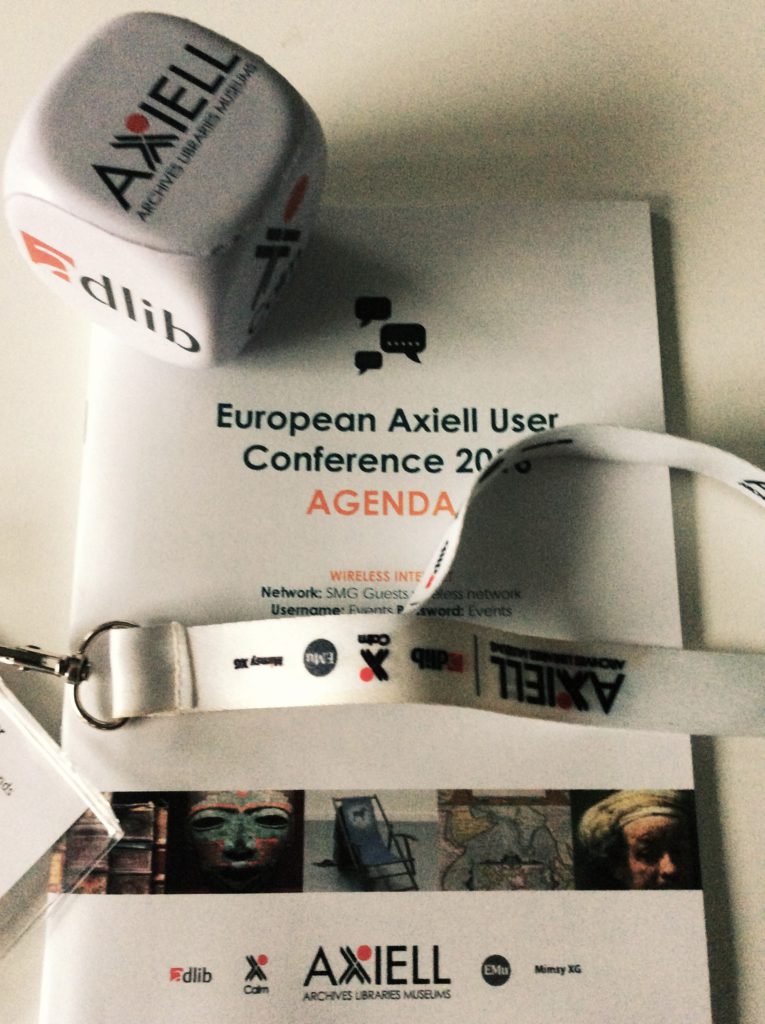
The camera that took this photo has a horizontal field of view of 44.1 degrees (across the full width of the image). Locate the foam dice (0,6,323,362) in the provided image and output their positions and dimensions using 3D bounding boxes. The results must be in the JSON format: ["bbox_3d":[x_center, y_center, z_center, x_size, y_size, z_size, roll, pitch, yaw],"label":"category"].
[{"bbox_3d":[-0.049,-0.072,0.219,0.060,0.060,0.060,27,73,2],"label":"foam dice"}]

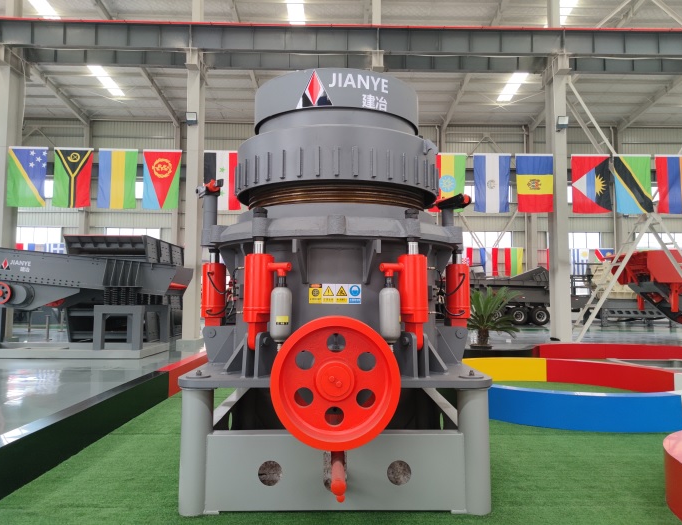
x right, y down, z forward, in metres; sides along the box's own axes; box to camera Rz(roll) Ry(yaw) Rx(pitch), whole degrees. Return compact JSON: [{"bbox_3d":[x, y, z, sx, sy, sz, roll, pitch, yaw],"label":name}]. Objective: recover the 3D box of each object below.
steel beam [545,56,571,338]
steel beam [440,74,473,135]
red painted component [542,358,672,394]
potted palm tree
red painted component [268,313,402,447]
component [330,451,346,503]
[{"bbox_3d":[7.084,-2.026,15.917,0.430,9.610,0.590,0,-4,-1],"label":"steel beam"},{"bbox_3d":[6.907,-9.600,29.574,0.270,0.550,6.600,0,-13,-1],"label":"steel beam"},{"bbox_3d":[4.786,2.065,8.780,0.380,0.430,2.150,4,-5,-40],"label":"red painted component"},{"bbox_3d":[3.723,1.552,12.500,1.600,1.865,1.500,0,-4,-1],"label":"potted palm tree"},{"bbox_3d":[-0.039,0.848,3.510,0.909,0.918,0.280,0,-4,-1],"label":"red painted component"},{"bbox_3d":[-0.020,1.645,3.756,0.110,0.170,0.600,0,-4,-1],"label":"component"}]

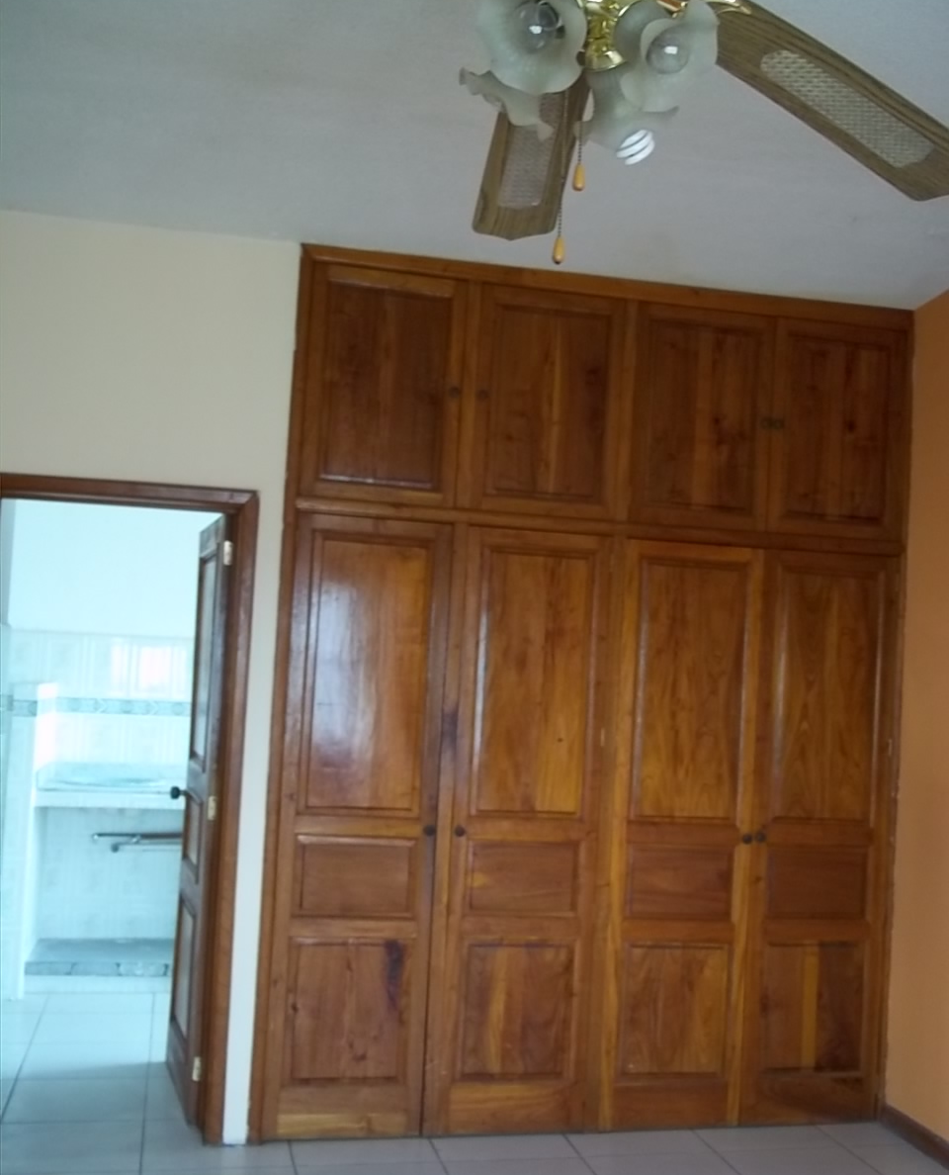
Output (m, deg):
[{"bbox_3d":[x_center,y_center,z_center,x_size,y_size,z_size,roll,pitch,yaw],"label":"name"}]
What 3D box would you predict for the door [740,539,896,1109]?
[{"bbox_3d":[1.189,0.856,4.560,0.496,1.951,0.040,4,-3,-12],"label":"door"}]

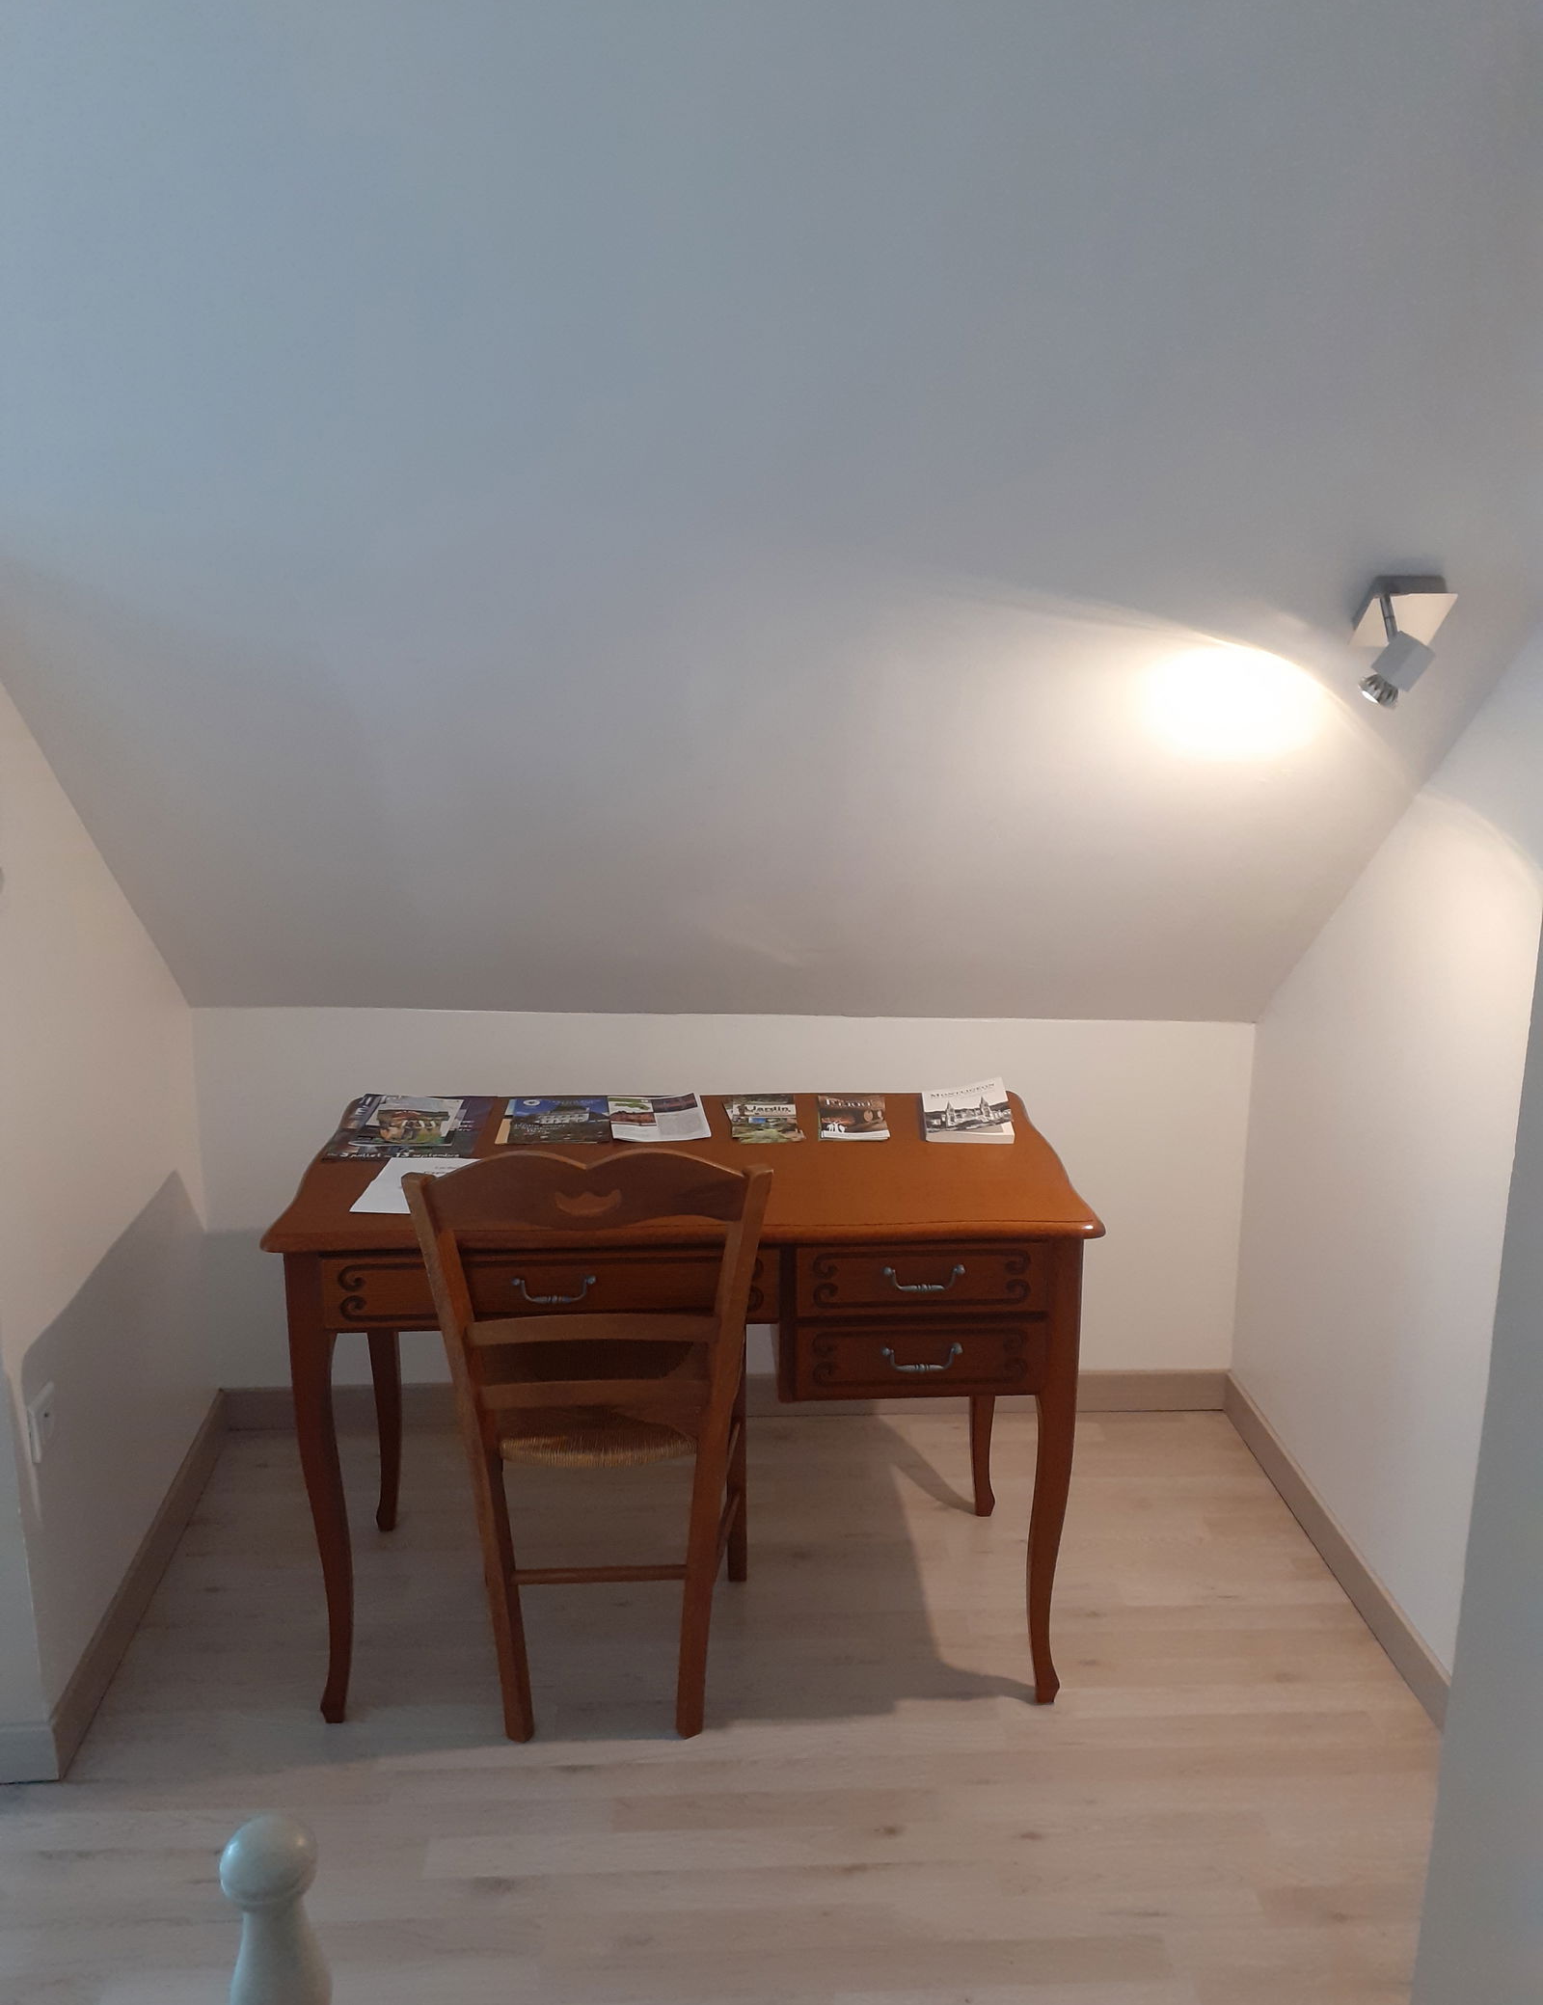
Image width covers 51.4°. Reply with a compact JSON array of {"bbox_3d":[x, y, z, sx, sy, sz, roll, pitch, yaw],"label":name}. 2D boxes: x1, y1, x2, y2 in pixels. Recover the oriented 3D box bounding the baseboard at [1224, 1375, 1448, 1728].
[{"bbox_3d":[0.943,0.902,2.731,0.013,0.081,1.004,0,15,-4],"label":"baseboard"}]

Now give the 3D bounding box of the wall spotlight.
[{"bbox_3d":[0.781,-0.436,1.999,0.105,0.113,0.144,0,-28,-4],"label":"wall spotlight"}]

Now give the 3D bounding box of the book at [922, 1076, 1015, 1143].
[{"bbox_3d":[0.306,0.178,2.544,0.132,0.028,0.190,1,15,1],"label":"book"}]

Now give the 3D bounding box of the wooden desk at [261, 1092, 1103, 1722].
[{"bbox_3d":[-0.129,0.598,2.488,1.107,0.766,0.592,0,15,-4],"label":"wooden desk"}]

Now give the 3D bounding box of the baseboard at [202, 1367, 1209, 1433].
[{"bbox_3d":[-0.070,0.779,3.155,1.950,0.081,0.013,0,15,-4],"label":"baseboard"}]

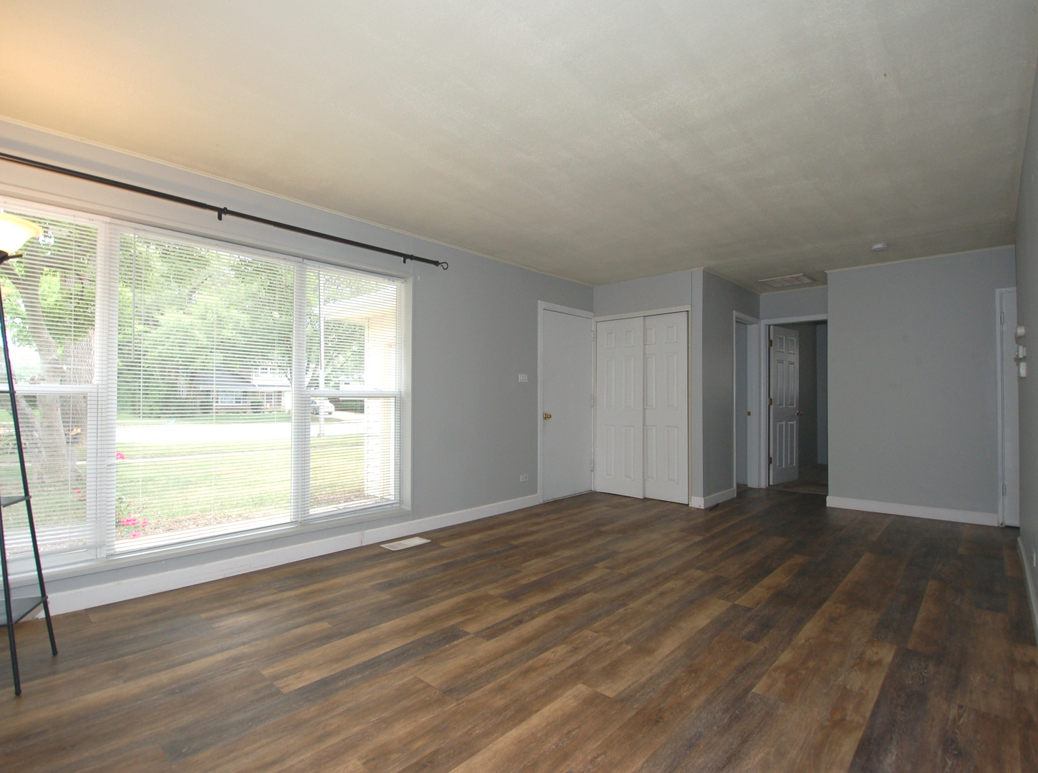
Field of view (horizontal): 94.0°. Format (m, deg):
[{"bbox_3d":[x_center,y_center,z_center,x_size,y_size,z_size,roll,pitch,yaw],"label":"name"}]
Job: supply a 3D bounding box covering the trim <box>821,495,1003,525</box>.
[{"bbox_3d":[3.670,1.181,4.609,1.250,0.105,0.020,-1,-2,41],"label":"trim"}]

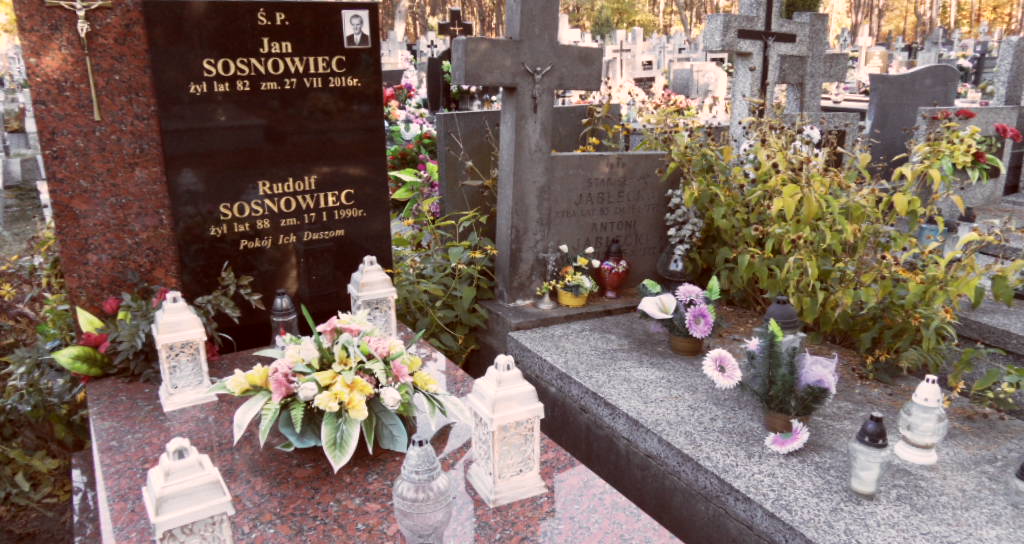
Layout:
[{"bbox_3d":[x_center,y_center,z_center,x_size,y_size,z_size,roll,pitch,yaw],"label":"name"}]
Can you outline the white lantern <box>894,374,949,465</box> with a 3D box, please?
[{"bbox_3d":[1.020,0.353,1.762,0.124,0.210,0.124,-11,20,-30],"label":"white lantern"}]

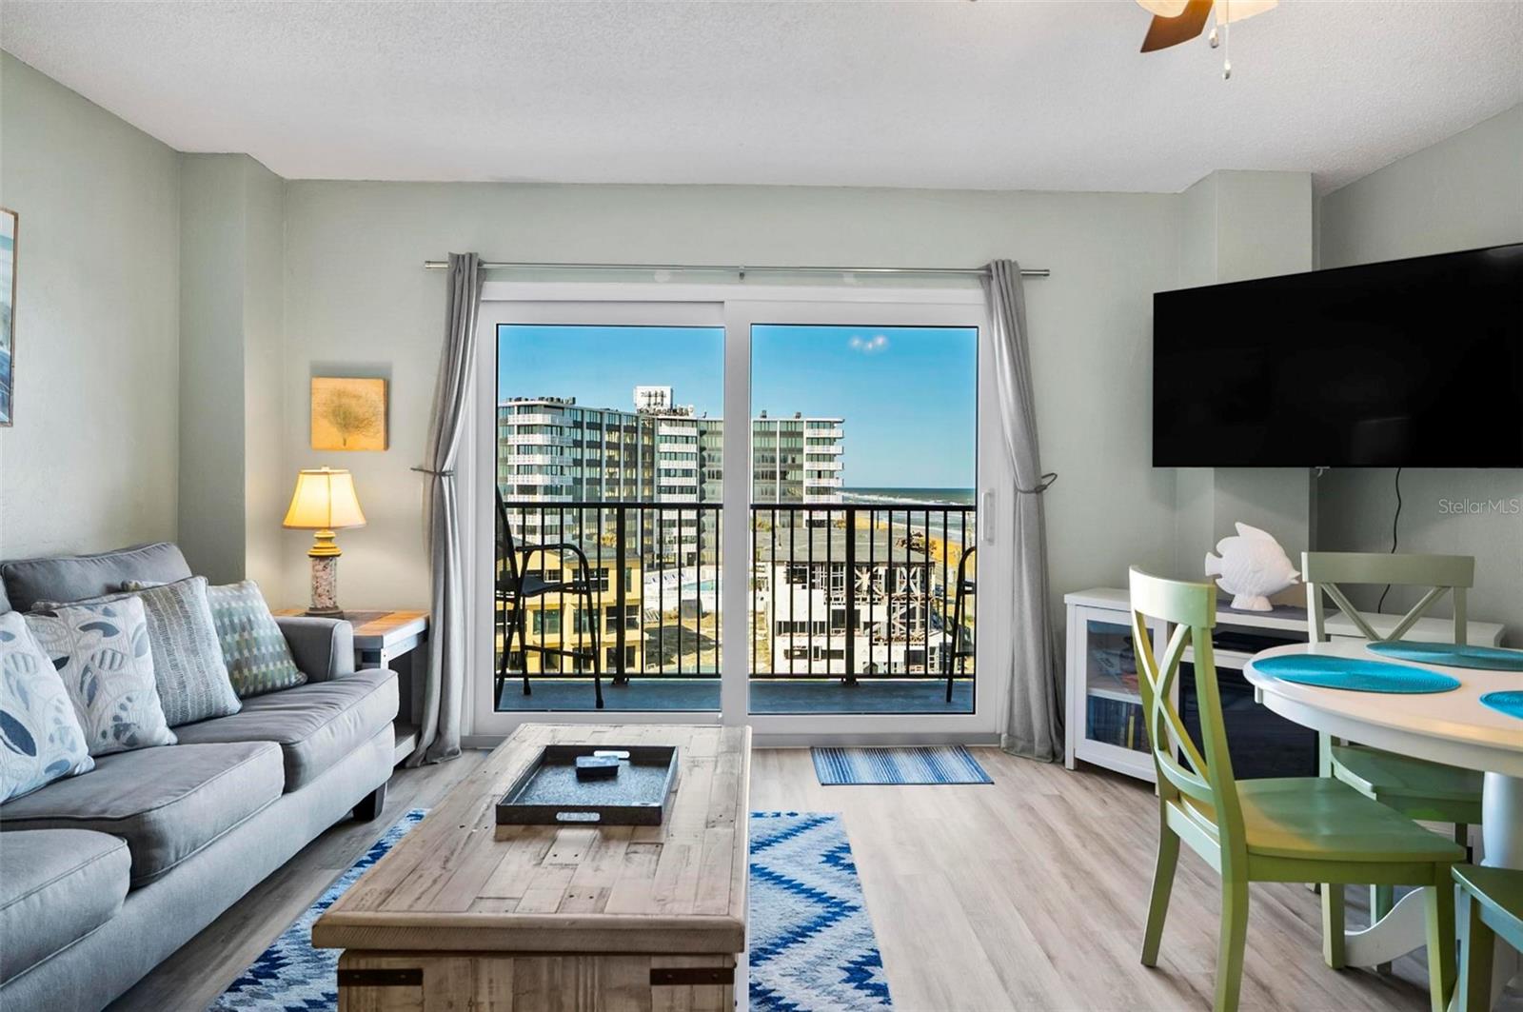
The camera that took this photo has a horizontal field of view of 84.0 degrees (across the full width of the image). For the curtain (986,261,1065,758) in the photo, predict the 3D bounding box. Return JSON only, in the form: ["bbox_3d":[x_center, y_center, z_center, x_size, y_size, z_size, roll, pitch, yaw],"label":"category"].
[{"bbox_3d":[1.125,0.019,3.621,0.330,2.125,0.160,0,1,-1],"label":"curtain"}]

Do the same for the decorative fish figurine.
[{"bbox_3d":[1.844,0.222,3.180,0.305,0.336,0.115,1,1,22],"label":"decorative fish figurine"}]

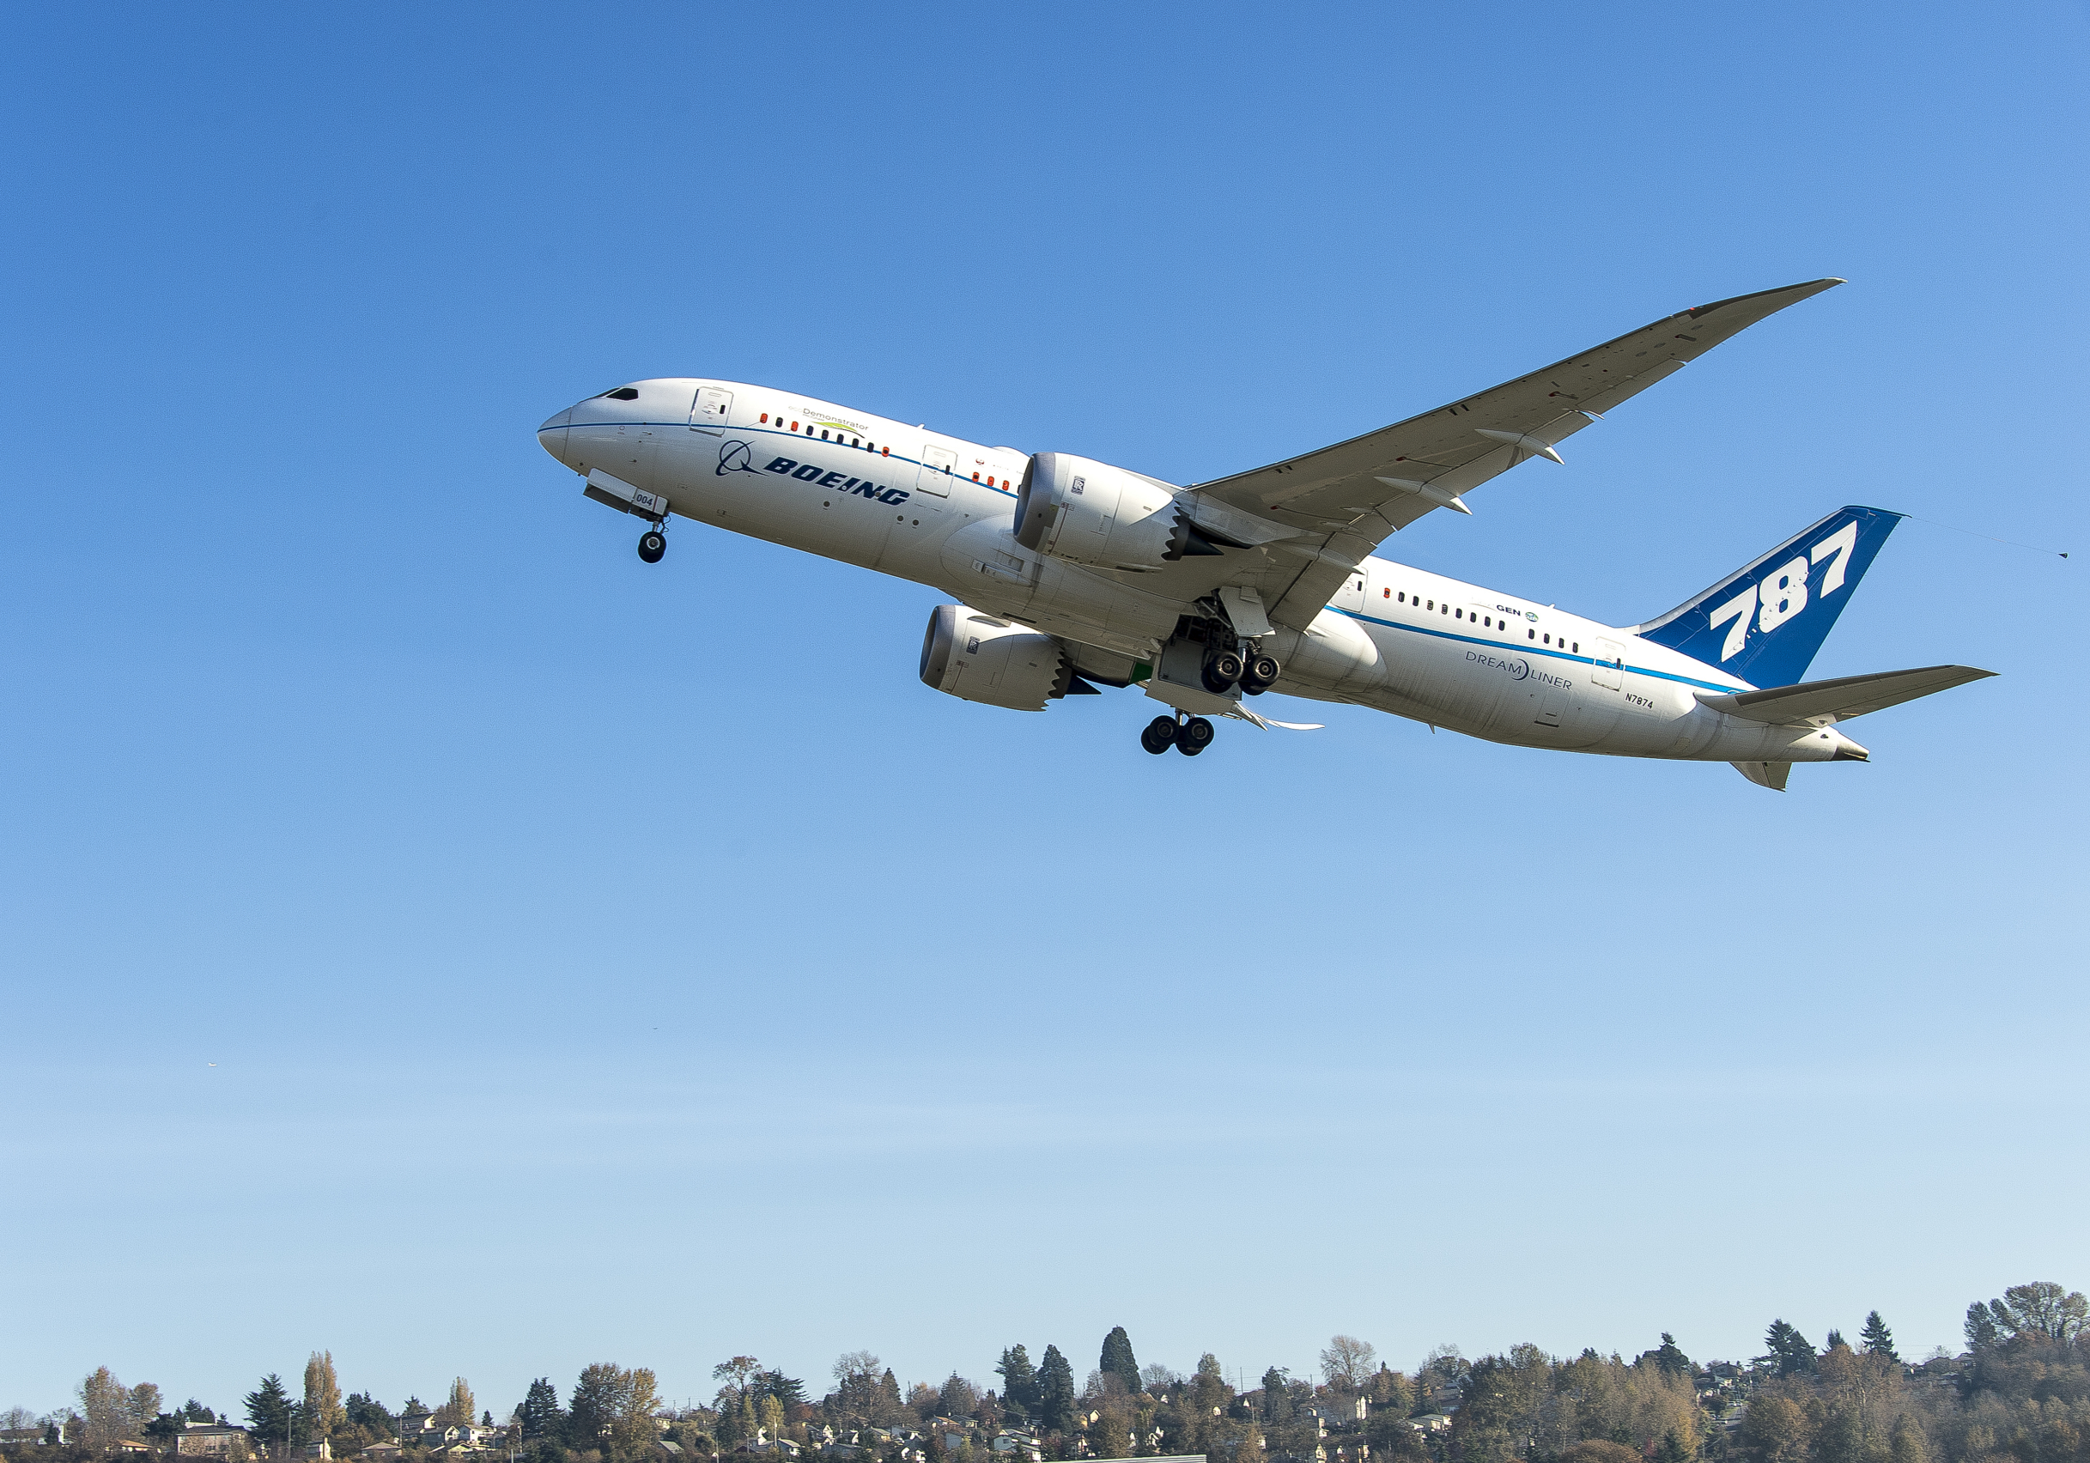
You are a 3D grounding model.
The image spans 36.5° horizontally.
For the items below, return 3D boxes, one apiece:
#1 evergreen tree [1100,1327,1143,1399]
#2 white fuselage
[{"bbox_3d":[27.136,225.667,1126.663,14.700,26.700,14.700,-2,-14,0],"label":"evergreen tree"},{"bbox_3d":[7.373,-5.526,128.033,56.200,6.200,5.850,15,-17,-8],"label":"white fuselage"}]

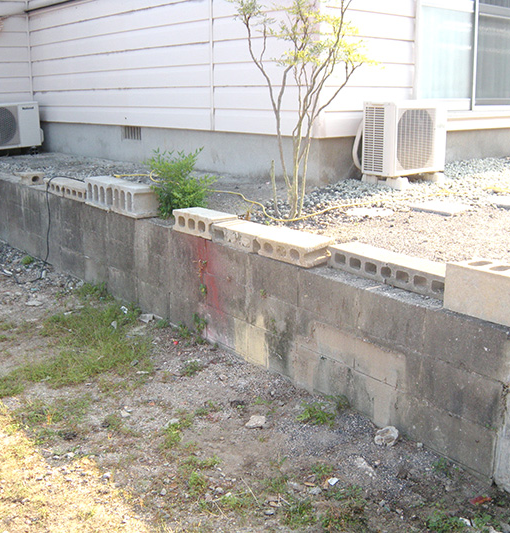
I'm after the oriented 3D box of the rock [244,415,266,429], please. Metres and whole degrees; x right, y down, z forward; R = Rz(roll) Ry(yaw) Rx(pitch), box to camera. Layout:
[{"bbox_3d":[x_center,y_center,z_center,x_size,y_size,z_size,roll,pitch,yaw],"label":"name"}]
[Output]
[{"bbox_3d":[0.003,0.707,3.265,0.095,0.035,0.070,0,14,0],"label":"rock"}]

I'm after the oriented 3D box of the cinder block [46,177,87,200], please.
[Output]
[{"bbox_3d":[-1.466,-0.625,5.890,0.190,0.095,0.790,-11,18,-36],"label":"cinder block"}]

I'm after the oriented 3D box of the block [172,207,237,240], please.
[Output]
[{"bbox_3d":[-0.303,-0.265,4.381,0.190,0.117,0.390,-12,18,-40],"label":"block"}]

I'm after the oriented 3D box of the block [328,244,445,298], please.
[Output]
[{"bbox_3d":[0.679,0.016,3.333,0.190,0.100,0.790,-11,18,-36],"label":"block"}]

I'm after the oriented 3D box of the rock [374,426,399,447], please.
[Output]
[{"bbox_3d":[0.569,0.735,3.105,0.098,0.065,0.080,0,14,0],"label":"rock"}]

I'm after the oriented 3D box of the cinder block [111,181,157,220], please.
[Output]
[{"bbox_3d":[-0.859,-0.474,5.098,0.190,0.190,0.390,-11,18,-36],"label":"cinder block"}]

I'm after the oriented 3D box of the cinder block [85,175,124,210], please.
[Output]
[{"bbox_3d":[-1.100,-0.549,5.395,0.190,0.190,0.390,-11,18,-38],"label":"cinder block"}]

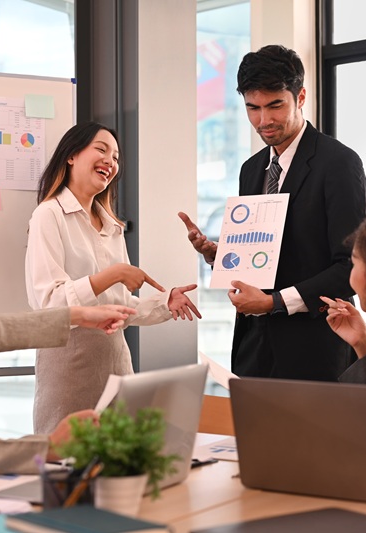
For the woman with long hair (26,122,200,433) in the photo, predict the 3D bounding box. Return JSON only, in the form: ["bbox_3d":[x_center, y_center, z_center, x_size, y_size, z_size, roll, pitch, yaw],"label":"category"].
[{"bbox_3d":[-0.200,0.378,3.114,0.490,1.590,0.480,1,-1,-45],"label":"woman with long hair"}]

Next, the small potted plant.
[{"bbox_3d":[-0.108,0.316,1.805,0.190,0.200,0.190,0,-1,0],"label":"small potted plant"}]

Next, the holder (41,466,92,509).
[{"bbox_3d":[-0.190,0.372,1.814,0.087,0.088,0.087,1,-1,-35],"label":"holder"}]

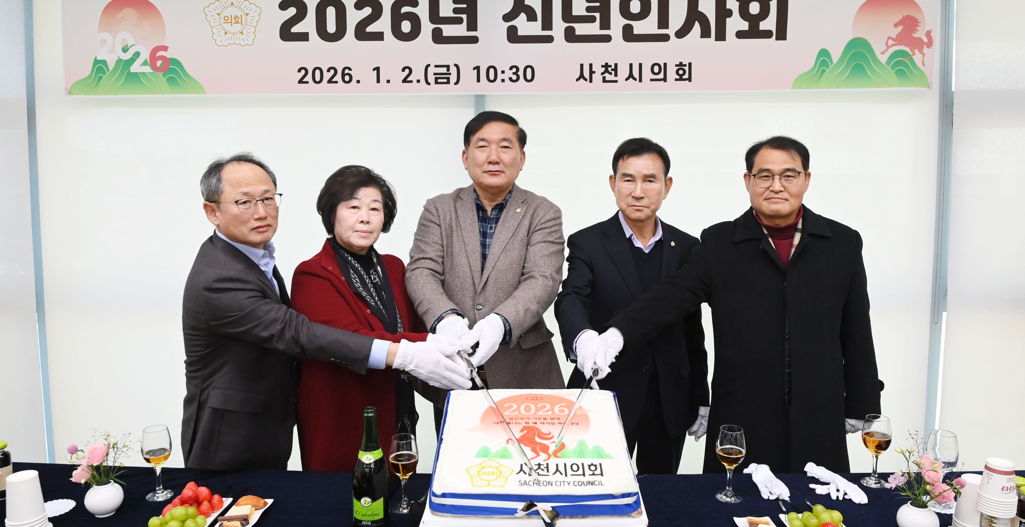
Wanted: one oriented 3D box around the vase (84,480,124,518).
[{"bbox_3d":[-1.039,0.599,1.522,0.083,0.080,0.083,0,5,0],"label":"vase"}]

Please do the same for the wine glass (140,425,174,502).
[{"bbox_3d":[-0.957,0.537,1.614,0.074,0.186,0.074,0,5,0],"label":"wine glass"}]

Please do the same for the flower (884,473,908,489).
[{"bbox_3d":[0.918,0.520,1.430,0.050,0.036,0.048,2,4,37],"label":"flower"}]

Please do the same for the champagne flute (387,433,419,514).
[{"bbox_3d":[-0.290,0.547,1.560,0.074,0.188,0.074,-1,3,-11],"label":"champagne flute"}]

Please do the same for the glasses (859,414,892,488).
[{"bbox_3d":[1.040,0.536,1.712,0.074,0.188,0.074,2,4,30],"label":"glasses"}]

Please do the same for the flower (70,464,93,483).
[{"bbox_3d":[-1.086,0.529,1.505,0.050,0.048,0.050,3,6,35],"label":"flower"}]

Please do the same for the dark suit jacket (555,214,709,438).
[{"bbox_3d":[0.385,0.205,1.950,0.500,0.745,0.420,0,4,-6],"label":"dark suit jacket"}]

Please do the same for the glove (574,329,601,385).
[{"bbox_3d":[0.192,0.239,1.531,0.078,0.140,0.115,0,5,-6],"label":"glove"}]

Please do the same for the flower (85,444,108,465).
[{"bbox_3d":[-1.049,0.481,1.506,0.054,0.056,0.052,0,5,6],"label":"flower"}]

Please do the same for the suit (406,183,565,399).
[{"bbox_3d":[-0.073,0.104,1.815,0.475,0.705,0.440,0,5,2],"label":"suit"}]

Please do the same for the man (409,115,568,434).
[{"bbox_3d":[-0.075,0.446,1.810,0.500,1.790,0.530,0,3,2],"label":"man"}]

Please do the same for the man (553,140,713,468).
[{"bbox_3d":[0.370,0.492,1.790,0.490,1.700,0.520,1,3,12],"label":"man"}]

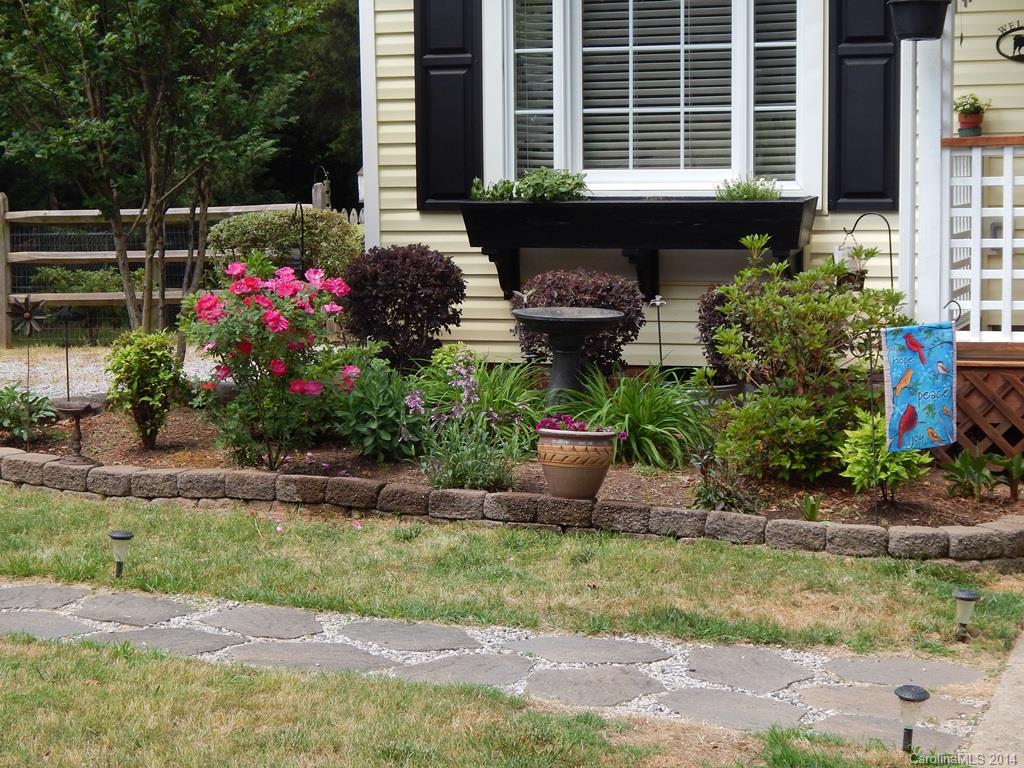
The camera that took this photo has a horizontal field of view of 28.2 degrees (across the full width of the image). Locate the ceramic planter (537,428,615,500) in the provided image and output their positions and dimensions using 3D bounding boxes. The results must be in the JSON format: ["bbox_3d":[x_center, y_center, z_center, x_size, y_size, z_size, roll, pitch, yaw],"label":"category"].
[{"bbox_3d":[0.261,0.329,8.250,0.312,0.262,0.312,2,6,2],"label":"ceramic planter"}]

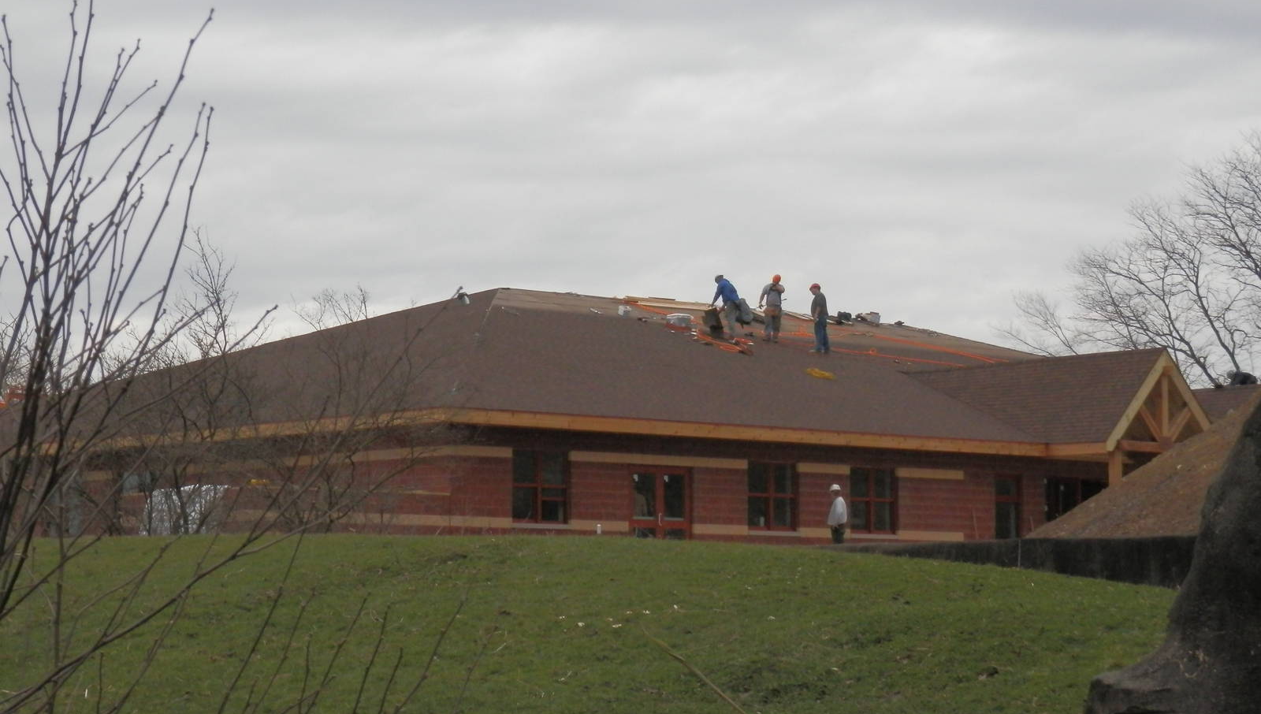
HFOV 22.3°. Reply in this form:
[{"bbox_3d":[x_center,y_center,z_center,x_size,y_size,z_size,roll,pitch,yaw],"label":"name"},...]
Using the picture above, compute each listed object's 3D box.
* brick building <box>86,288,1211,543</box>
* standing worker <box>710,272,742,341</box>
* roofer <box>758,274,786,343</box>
[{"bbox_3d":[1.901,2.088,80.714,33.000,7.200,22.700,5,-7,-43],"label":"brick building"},{"bbox_3d":[2.433,-1.229,80.800,0.820,1.690,0.580,0,-5,-3],"label":"standing worker"},{"bbox_3d":[3.616,-1.235,82.000,0.680,1.750,0.480,-1,-5,11],"label":"roofer"}]

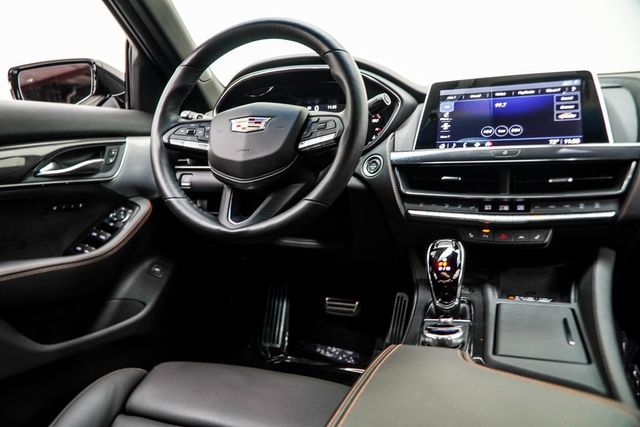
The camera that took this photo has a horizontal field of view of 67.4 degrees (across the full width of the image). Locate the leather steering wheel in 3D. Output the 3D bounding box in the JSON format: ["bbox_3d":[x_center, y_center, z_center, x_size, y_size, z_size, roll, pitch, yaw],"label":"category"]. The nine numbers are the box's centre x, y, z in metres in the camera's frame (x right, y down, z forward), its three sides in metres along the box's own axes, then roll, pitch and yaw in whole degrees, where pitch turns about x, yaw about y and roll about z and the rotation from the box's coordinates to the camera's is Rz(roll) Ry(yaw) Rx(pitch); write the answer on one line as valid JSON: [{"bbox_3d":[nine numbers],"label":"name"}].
[{"bbox_3d":[-0.098,-0.133,0.785,0.373,0.373,0.095,1,-12,18],"label":"leather steering wheel"}]

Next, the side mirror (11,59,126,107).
[{"bbox_3d":[-0.562,-0.277,1.112,0.245,0.132,0.125,-1,13,8],"label":"side mirror"}]

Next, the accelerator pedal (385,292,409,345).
[{"bbox_3d":[0.201,0.292,1.262,0.043,0.158,0.025,10,-13,17],"label":"accelerator pedal"}]

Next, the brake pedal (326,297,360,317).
[{"bbox_3d":[0.058,0.240,1.227,0.092,0.048,0.025,1,-21,18],"label":"brake pedal"}]

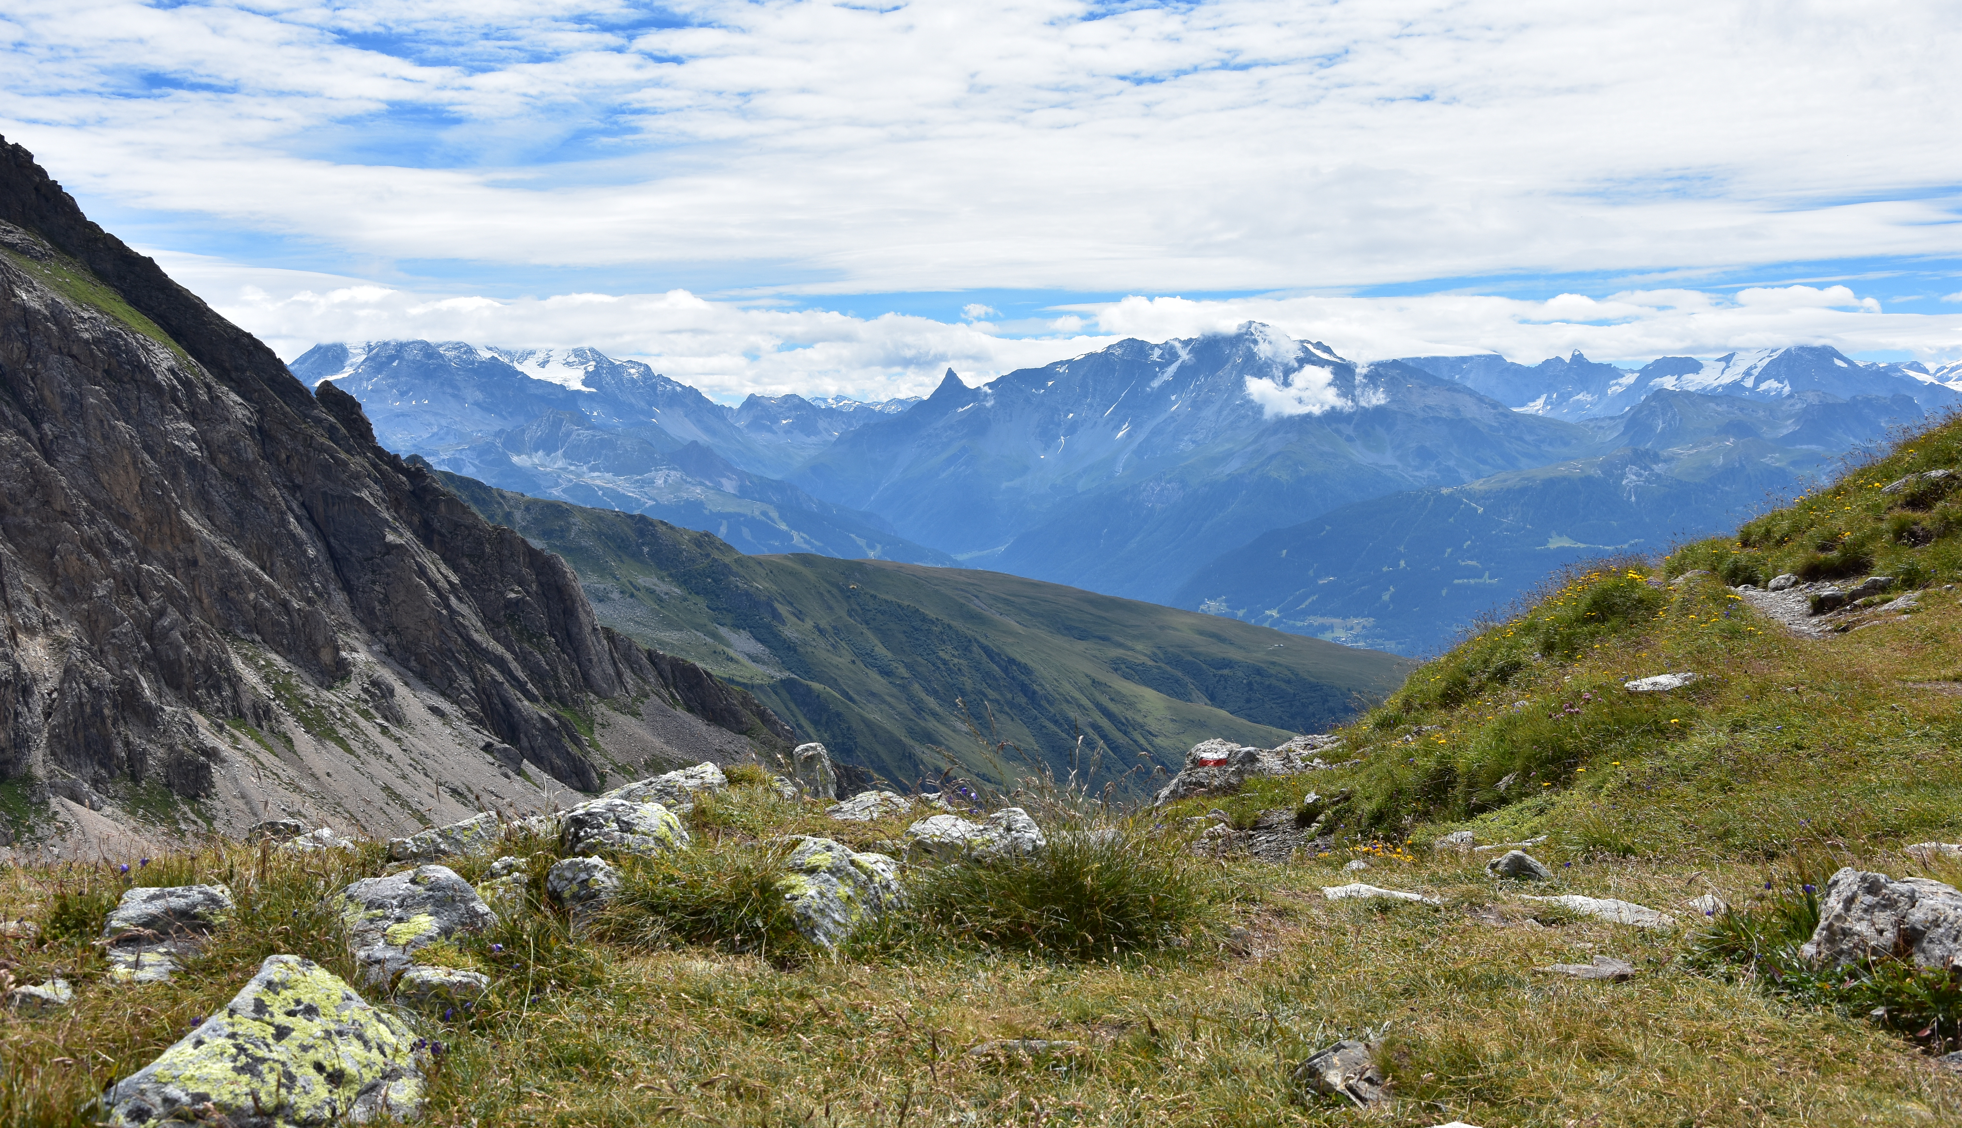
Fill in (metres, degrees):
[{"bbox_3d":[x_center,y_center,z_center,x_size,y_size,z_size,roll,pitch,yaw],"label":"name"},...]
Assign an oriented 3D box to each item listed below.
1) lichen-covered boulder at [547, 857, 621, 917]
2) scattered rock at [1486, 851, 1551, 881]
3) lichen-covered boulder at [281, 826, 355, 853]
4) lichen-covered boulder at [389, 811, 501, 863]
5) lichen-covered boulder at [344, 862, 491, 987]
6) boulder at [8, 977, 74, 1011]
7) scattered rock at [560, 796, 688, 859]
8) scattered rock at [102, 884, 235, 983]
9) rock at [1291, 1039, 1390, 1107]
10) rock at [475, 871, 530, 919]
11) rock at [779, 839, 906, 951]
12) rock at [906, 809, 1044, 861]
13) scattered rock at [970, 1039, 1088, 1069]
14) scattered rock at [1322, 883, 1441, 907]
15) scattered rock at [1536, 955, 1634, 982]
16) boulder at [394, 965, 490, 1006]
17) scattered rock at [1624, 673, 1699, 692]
[{"bbox_3d":[-1.469,1.189,8.450,0.272,0.215,0.250,0,2,-10],"label":"lichen-covered boulder"},{"bbox_3d":[2.163,1.214,9.200,0.265,0.110,0.220,1,2,13],"label":"scattered rock"},{"bbox_3d":[-2.417,1.007,8.359,0.280,0.100,0.210,-1,3,-16],"label":"lichen-covered boulder"},{"bbox_3d":[-2.227,1.133,9.500,0.465,0.198,0.360,-1,2,-13],"label":"lichen-covered boulder"},{"bbox_3d":[-1.590,0.999,6.459,0.440,0.305,0.360,-1,3,-14],"label":"lichen-covered boulder"},{"bbox_3d":[-2.854,1.308,6.950,0.200,0.088,0.170,-1,2,-22],"label":"boulder"},{"bbox_3d":[-1.433,1.057,9.200,0.518,0.232,0.420,0,2,-9],"label":"scattered rock"},{"bbox_3d":[-2.645,1.203,7.450,0.434,0.298,0.360,-1,2,-20],"label":"scattered rock"},{"bbox_3d":[0.937,1.321,5.950,0.259,0.159,0.220,0,2,9],"label":"rock"},{"bbox_3d":[-1.510,1.039,7.229,0.179,0.142,0.160,-1,3,-12],"label":"rock"},{"bbox_3d":[-0.423,0.975,6.914,0.381,0.303,0.360,0,3,-4],"label":"rock"},{"bbox_3d":[-0.021,0.960,8.015,0.478,0.214,0.340,0,3,0],"label":"rock"},{"bbox_3d":[0.109,1.174,5.539,0.276,0.055,0.170,0,3,1],"label":"scattered rock"},{"bbox_3d":[1.512,1.249,8.650,0.446,0.065,0.280,0,2,10],"label":"scattered rock"},{"bbox_3d":[1.691,1.124,6.403,0.278,0.061,0.170,1,3,15],"label":"scattered rock"},{"bbox_3d":[-1.452,1.122,6.160,0.262,0.091,0.200,-1,3,-13],"label":"boulder"},{"bbox_3d":[3.181,0.549,10.701,0.359,0.080,0.220,1,3,17],"label":"scattered rock"}]

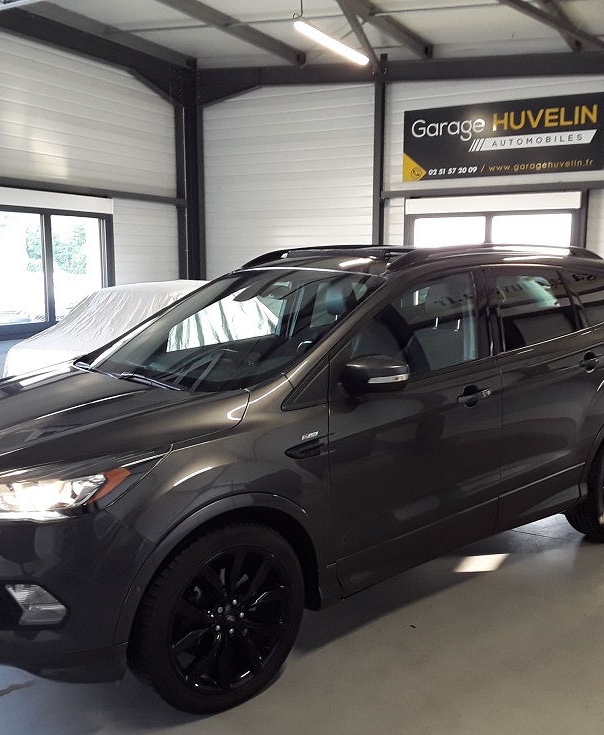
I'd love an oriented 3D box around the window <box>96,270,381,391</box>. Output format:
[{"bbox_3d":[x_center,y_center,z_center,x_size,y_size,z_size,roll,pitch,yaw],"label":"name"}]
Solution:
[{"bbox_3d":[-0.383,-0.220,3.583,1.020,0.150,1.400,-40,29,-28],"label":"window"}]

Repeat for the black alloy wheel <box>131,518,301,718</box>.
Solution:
[{"bbox_3d":[-0.310,0.871,2.756,0.690,0.690,0.235,-7,10,-41],"label":"black alloy wheel"}]

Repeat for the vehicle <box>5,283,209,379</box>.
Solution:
[{"bbox_3d":[-1.426,-0.314,8.811,1.660,1.440,3.600,4,9,30],"label":"vehicle"}]

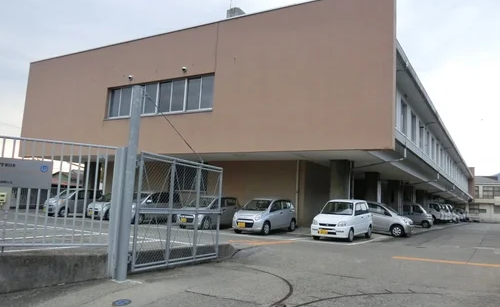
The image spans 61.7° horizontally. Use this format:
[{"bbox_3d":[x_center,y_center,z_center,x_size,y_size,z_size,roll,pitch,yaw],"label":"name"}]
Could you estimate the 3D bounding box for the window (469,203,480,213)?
[{"bbox_3d":[41.802,10.241,78.000,2.000,1.800,0.150,-1,-8,30],"label":"window"}]

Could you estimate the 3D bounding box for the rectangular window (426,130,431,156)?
[{"bbox_3d":[13.743,-0.654,32.215,0.150,1.850,1.800,-1,-8,30],"label":"rectangular window"}]

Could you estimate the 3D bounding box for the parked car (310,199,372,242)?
[{"bbox_3d":[3.682,2.593,16.612,1.475,1.555,3.395,-2,-8,32],"label":"parked car"}]

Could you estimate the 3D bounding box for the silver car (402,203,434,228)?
[{"bbox_3d":[12.372,4.690,32.429,3.395,1.870,1.475,-1,-8,30],"label":"silver car"}]

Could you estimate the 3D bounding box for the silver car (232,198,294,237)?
[{"bbox_3d":[0.657,2.708,18.305,1.475,1.520,3.395,-2,-8,33],"label":"silver car"}]

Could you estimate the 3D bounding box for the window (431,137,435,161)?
[{"bbox_3d":[14.870,-0.288,34.111,0.120,1.781,1.932,-1,-8,30],"label":"window"}]

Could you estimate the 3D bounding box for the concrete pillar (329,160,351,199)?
[{"bbox_3d":[4.220,2.076,19.925,0.700,3.467,0.700,-1,-8,30],"label":"concrete pillar"}]

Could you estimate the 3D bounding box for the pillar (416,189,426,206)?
[{"bbox_3d":[17.225,5.384,42.133,0.840,3.352,0.840,-1,-8,30],"label":"pillar"}]

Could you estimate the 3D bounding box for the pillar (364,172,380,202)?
[{"bbox_3d":[7.531,2.873,25.611,0.840,3.382,0.840,-1,-8,30],"label":"pillar"}]

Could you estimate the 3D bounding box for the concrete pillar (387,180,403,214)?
[{"bbox_3d":[10.657,3.733,30.985,0.700,3.467,0.700,-1,-8,30],"label":"concrete pillar"}]

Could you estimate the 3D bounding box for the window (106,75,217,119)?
[{"bbox_3d":[-4.902,-2.865,21.915,7.391,1.903,0.180,-1,-8,30],"label":"window"}]

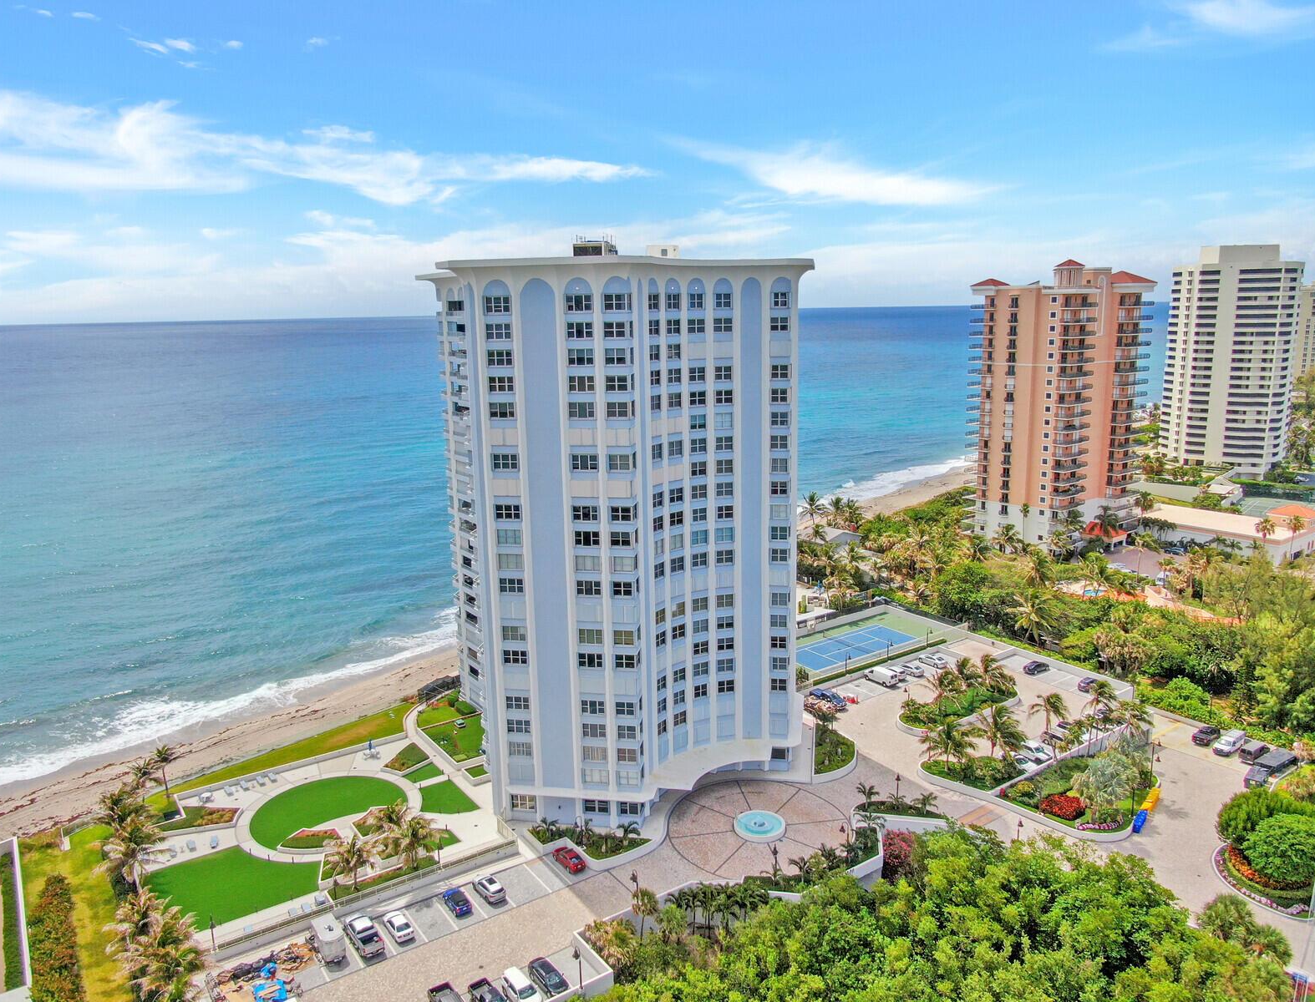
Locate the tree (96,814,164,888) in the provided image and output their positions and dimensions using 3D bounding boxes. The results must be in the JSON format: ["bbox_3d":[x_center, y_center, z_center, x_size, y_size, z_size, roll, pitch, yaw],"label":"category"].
[{"bbox_3d":[-51.496,35.410,91.149,5.790,7.960,5.790,-8,14,-31],"label":"tree"}]

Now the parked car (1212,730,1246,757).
[{"bbox_3d":[75.259,31.727,121.979,4.900,1.880,1.920,-11,15,-39],"label":"parked car"}]

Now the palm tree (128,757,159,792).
[{"bbox_3d":[-60.668,32.622,109.096,4.000,6.000,4.000,-8,14,-30],"label":"palm tree"}]

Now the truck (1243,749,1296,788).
[{"bbox_3d":[73.413,32.217,111.320,7.300,2.000,2.050,-10,14,-35],"label":"truck"}]

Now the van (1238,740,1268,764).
[{"bbox_3d":[73.726,31.002,114.317,4.800,1.850,1.850,-10,14,-35],"label":"van"}]

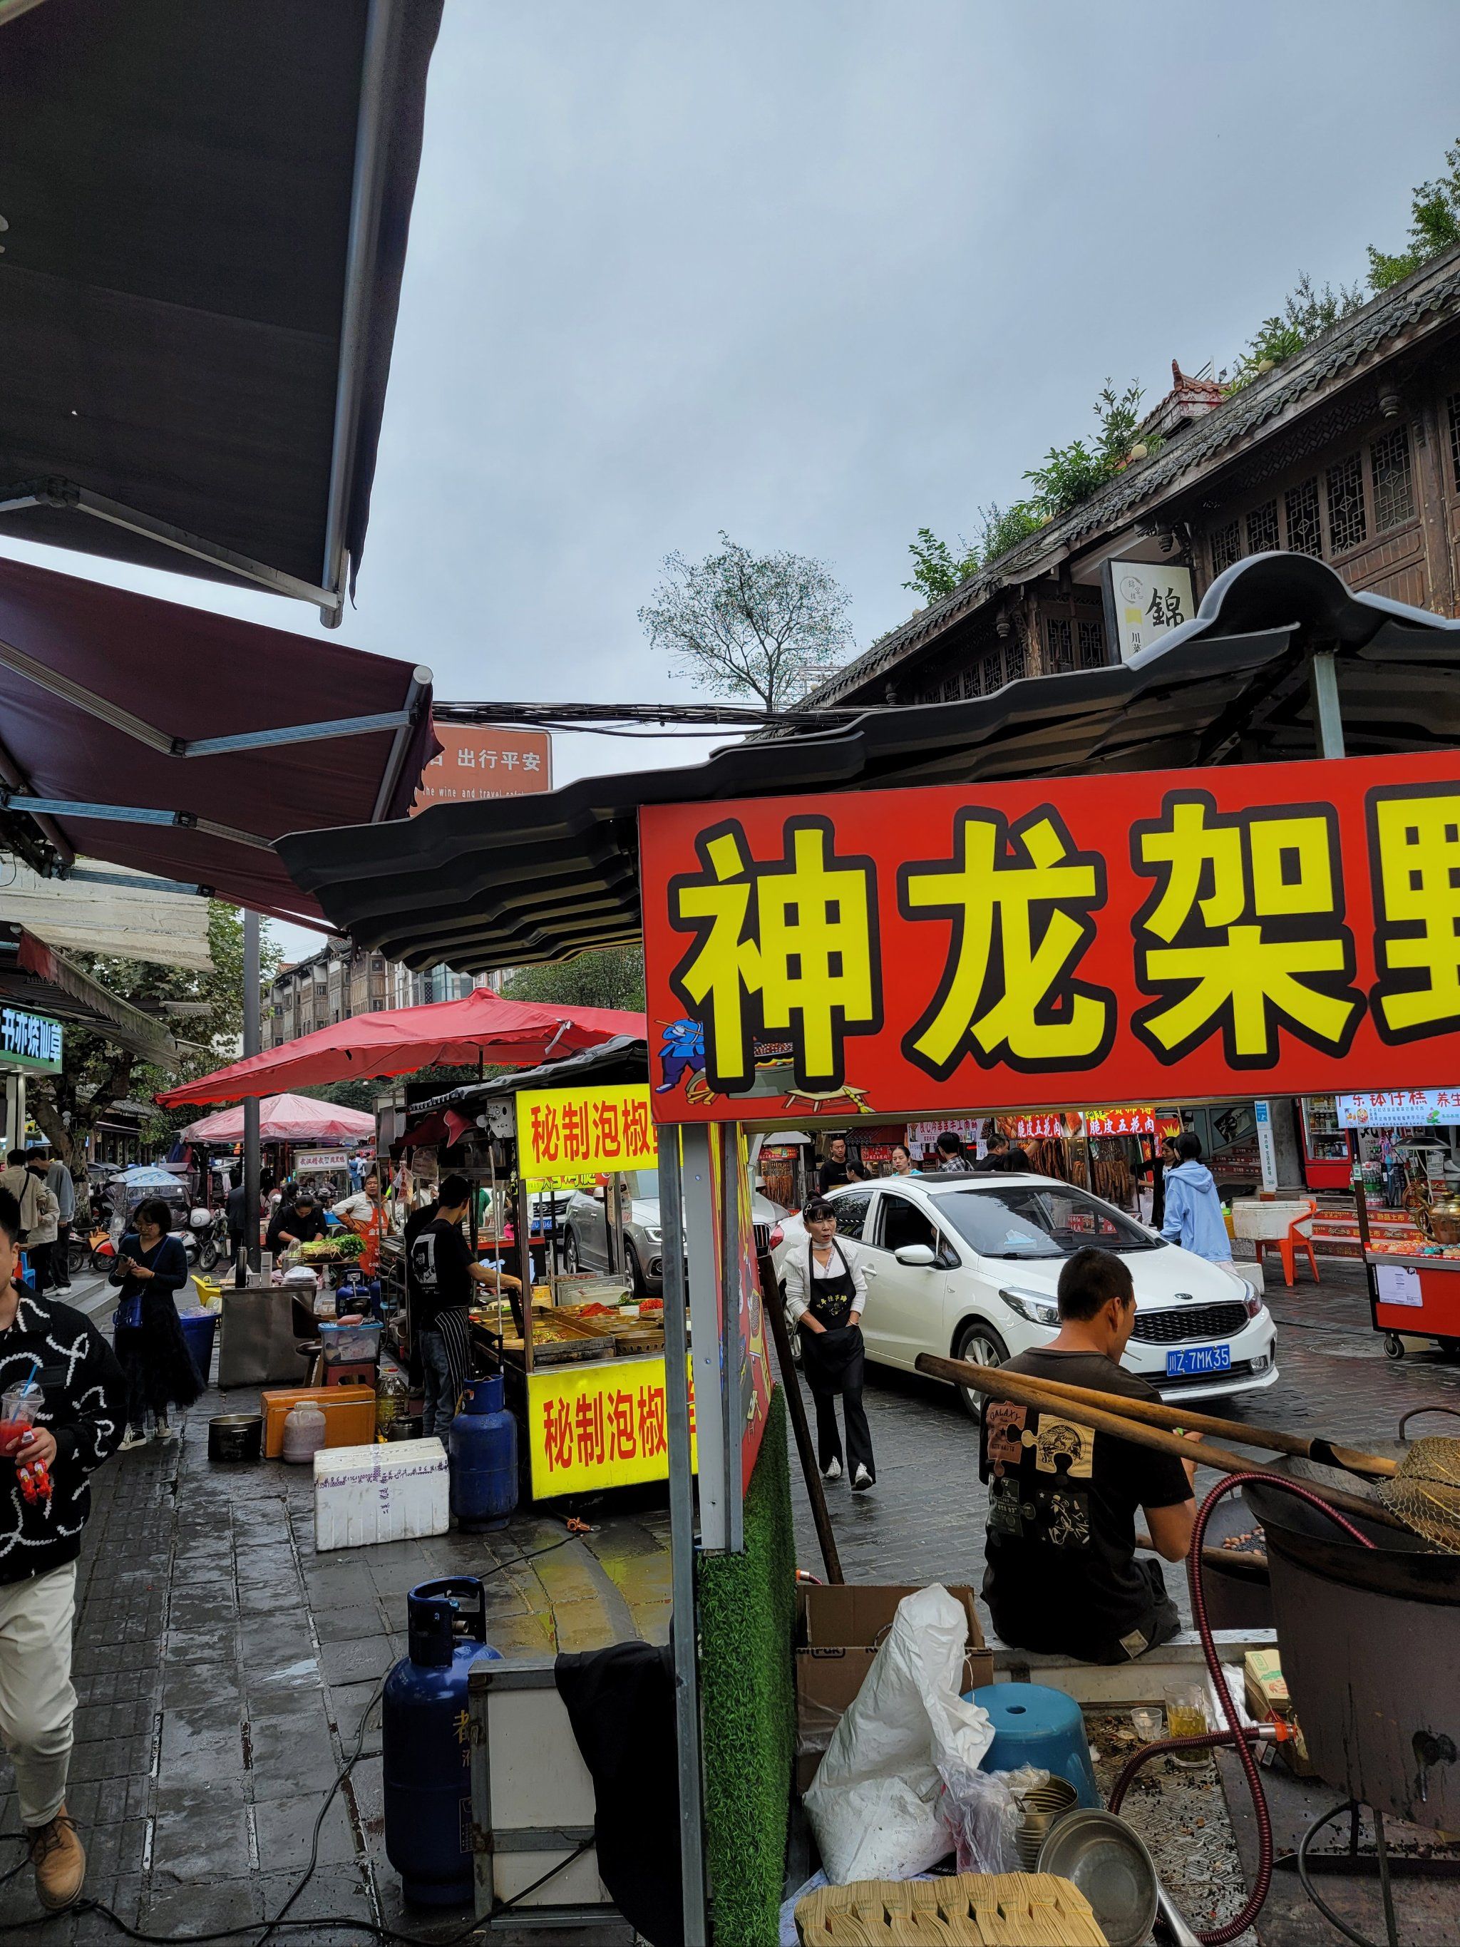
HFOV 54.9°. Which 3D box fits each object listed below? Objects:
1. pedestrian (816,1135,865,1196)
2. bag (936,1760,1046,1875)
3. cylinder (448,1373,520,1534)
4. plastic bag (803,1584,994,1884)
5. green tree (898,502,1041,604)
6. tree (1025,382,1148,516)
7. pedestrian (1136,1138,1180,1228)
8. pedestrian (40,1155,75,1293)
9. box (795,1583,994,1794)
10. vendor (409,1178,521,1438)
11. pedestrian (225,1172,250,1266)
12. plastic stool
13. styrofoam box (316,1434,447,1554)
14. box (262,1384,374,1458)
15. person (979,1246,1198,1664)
[{"bbox_3d":[1.200,2.663,15.300,0.500,1.700,0.340,-2,-5,-6],"label":"pedestrian"},{"bbox_3d":[0.653,2.115,3.500,0.280,0.290,0.210,-2,-6,0],"label":"bag"},{"bbox_3d":[-1.188,2.303,6.782,0.322,0.690,0.322,-2,-6,0],"label":"cylinder"},{"bbox_3d":[0.297,1.368,2.530,0.330,0.450,0.290,-2,-5,0],"label":"plastic bag"},{"bbox_3d":[3.820,-6.557,22.000,1.100,1.150,2.300,0,-6,-21],"label":"green tree"},{"bbox_3d":[4.871,-7.155,19.200,1.000,1.150,1.700,0,-6,-21],"label":"tree"},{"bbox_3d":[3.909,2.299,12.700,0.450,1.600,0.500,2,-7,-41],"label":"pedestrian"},{"bbox_3d":[-7.436,2.742,15.500,0.450,1.660,0.480,0,-6,-21],"label":"pedestrian"},{"bbox_3d":[0.331,1.483,2.892,0.400,0.300,0.340,-3,-5,5],"label":"box"},{"bbox_3d":[-1.502,1.883,7.650,0.550,1.660,0.500,1,-6,-30],"label":"vendor"},{"bbox_3d":[-6.536,3.478,19.000,0.520,1.680,0.350,-1,-5,-14],"label":"pedestrian"},{"bbox_3d":[0.556,1.493,2.700,0.320,0.220,0.320,-2,-5,0],"label":"plastic stool"},{"bbox_3d":[-1.719,2.541,6.888,0.610,0.360,0.440,0,-6,-20],"label":"styrofoam box"},{"bbox_3d":[-2.508,2.702,8.590,0.630,0.350,0.350,0,-6,-21],"label":"box"},{"bbox_3d":[0.849,1.302,3.320,0.500,1.300,0.650,-6,-6,32],"label":"person"}]

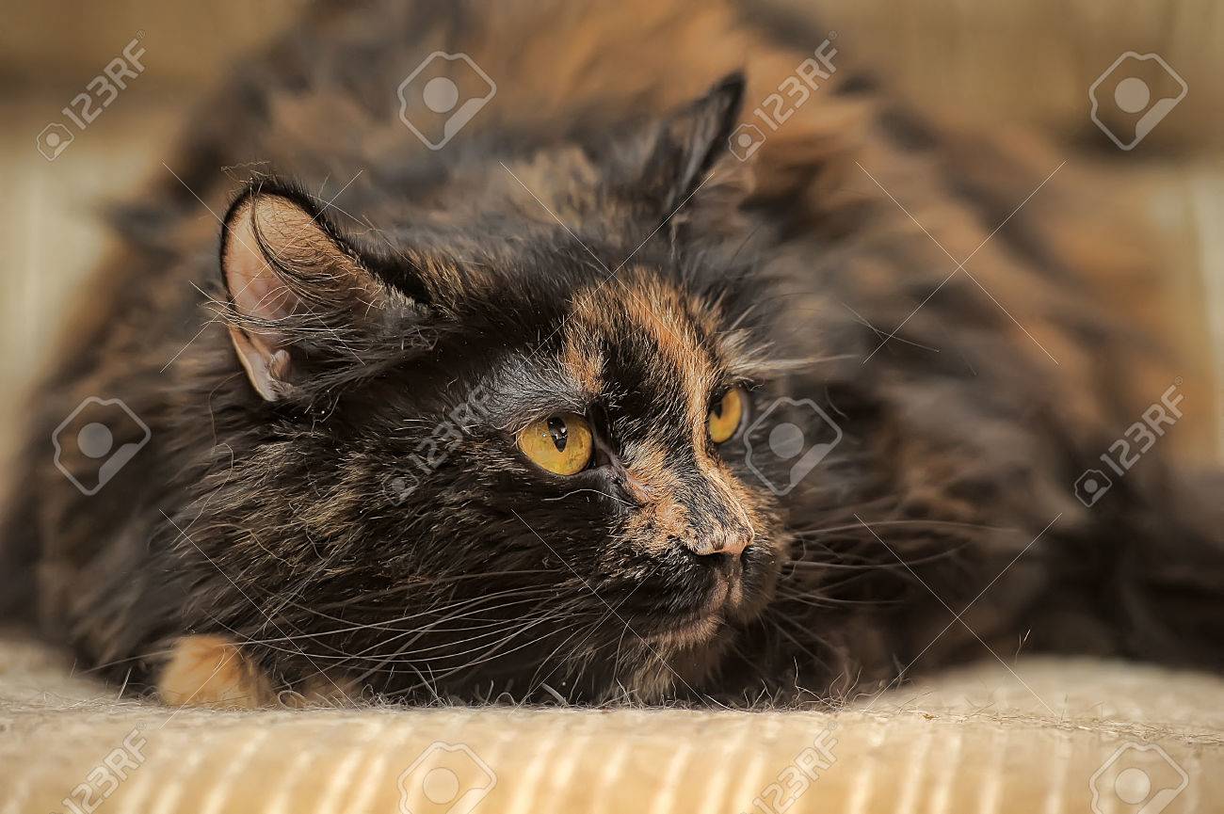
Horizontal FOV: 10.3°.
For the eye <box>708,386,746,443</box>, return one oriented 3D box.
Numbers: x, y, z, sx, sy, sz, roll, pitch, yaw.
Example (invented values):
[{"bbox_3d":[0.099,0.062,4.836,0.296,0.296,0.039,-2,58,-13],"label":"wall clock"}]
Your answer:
[{"bbox_3d":[0.024,0.002,1.430,0.009,0.013,0.016,5,-3,42],"label":"eye"}]

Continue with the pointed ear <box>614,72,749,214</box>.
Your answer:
[{"bbox_3d":[0.015,-0.057,1.475,0.021,0.040,0.034,31,-12,7],"label":"pointed ear"}]

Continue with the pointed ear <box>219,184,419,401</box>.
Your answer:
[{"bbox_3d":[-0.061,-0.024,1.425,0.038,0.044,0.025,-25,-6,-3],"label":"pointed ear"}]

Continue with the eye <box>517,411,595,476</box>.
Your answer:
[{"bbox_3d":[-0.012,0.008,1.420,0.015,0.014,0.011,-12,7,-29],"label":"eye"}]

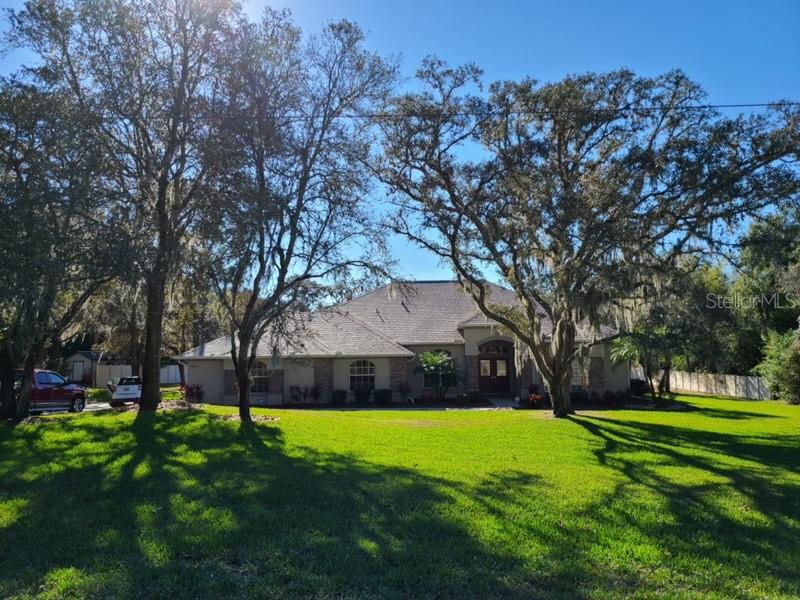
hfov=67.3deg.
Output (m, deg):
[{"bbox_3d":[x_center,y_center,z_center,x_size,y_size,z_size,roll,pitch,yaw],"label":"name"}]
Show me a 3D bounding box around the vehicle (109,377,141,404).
[{"bbox_3d":[-17.200,6.018,39.956,1.920,1.750,4.750,1,-8,-4],"label":"vehicle"}]

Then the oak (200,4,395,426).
[{"bbox_3d":[-3.750,-3.204,21.910,7.200,15.100,7.000,0,-8,0],"label":"oak"}]

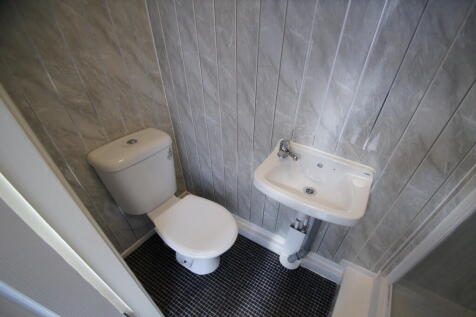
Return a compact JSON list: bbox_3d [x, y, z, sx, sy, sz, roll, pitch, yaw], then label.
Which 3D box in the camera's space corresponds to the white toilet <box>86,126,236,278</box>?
[{"bbox_3d":[-0.325,0.332,1.130,0.680,0.785,0.370,20,40,26],"label":"white toilet"}]

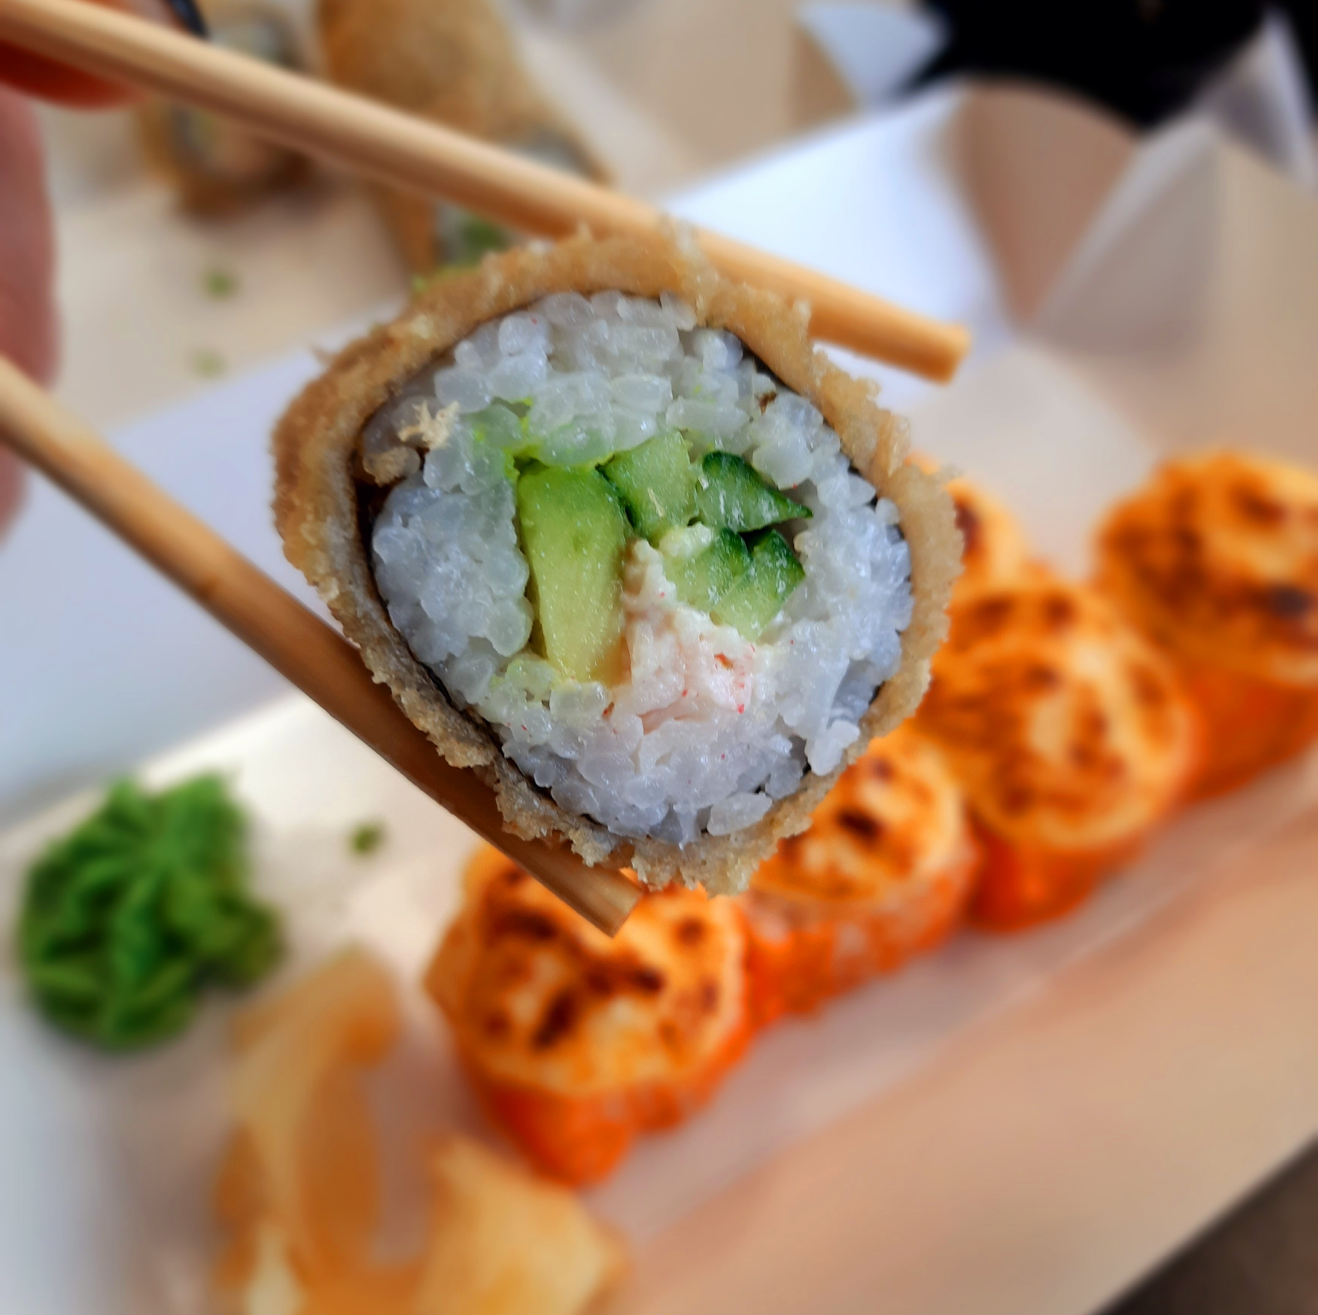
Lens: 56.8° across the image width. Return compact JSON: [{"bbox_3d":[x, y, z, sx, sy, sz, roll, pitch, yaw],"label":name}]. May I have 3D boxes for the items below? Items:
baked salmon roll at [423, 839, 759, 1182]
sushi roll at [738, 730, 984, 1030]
[{"bbox_3d":[-0.011,0.057,0.197,0.047,0.038,0.047,0,55,0],"label":"baked salmon roll"},{"bbox_3d":[0.030,0.036,0.212,0.045,0.038,0.045,0,55,0],"label":"sushi roll"}]

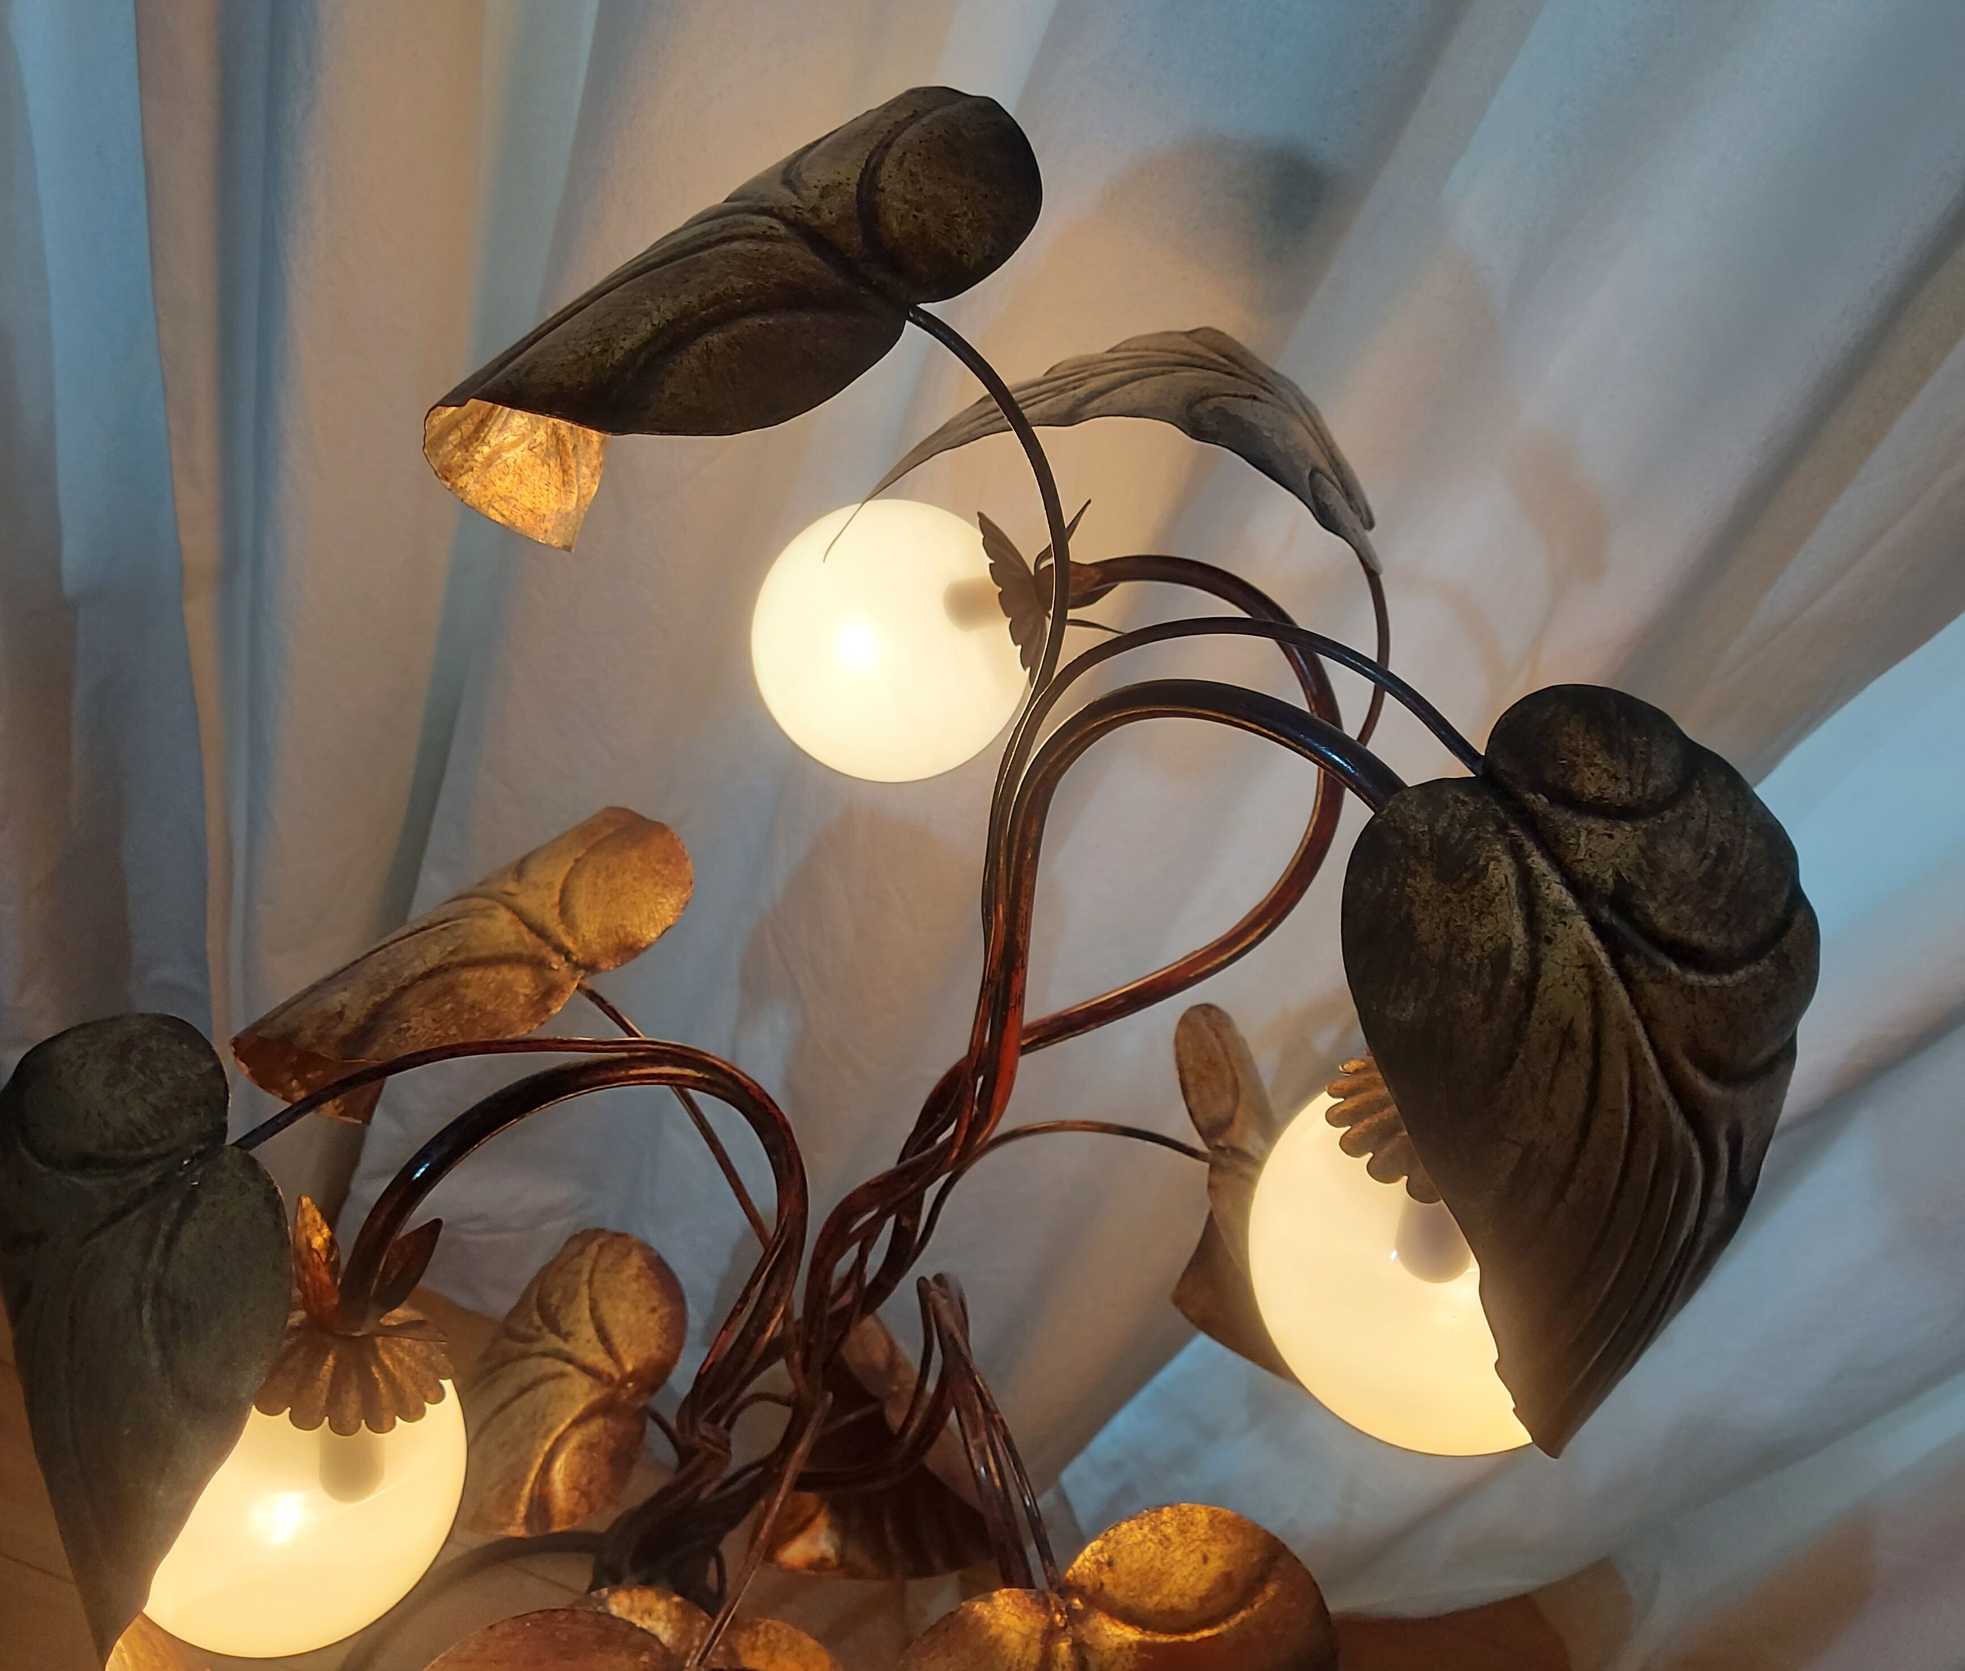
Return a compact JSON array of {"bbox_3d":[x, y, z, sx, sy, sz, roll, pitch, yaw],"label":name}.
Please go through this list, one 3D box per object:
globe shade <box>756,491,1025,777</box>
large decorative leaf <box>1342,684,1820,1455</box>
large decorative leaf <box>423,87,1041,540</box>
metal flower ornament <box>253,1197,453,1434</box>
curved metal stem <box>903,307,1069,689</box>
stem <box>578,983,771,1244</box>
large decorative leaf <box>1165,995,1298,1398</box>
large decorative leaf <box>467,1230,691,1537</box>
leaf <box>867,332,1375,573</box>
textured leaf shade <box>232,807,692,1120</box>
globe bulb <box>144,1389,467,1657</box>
[{"bbox_3d":[-0.042,-0.088,0.832,0.128,0.128,0.128,7,55,-10],"label":"globe shade"},{"bbox_3d":[0.181,0.071,0.548,0.128,0.225,0.077,-8,17,-19],"label":"large decorative leaf"},{"bbox_3d":[-0.088,-0.186,0.650,0.230,0.067,0.107,-32,38,-3],"label":"large decorative leaf"},{"bbox_3d":[-0.219,0.168,0.630,0.072,0.059,0.072,22,35,0],"label":"metal flower ornament"},{"bbox_3d":[0.000,-0.100,0.563,0.080,0.130,0.019,15,50,-6],"label":"curved metal stem"},{"bbox_3d":[-0.126,0.114,0.748,0.123,0.058,0.008,42,52,16],"label":"stem"},{"bbox_3d":[0.149,0.194,0.970,0.100,0.110,0.185,9,51,-11],"label":"large decorative leaf"},{"bbox_3d":[-0.229,0.287,0.950,0.125,0.105,0.155,15,50,-6],"label":"large decorative leaf"},{"bbox_3d":[0.060,-0.170,0.809,0.241,0.087,0.113,-1,21,-3],"label":"leaf"},{"bbox_3d":[-0.252,0.062,0.881,0.220,0.067,0.107,-29,38,-3],"label":"textured leaf shade"},{"bbox_3d":[-0.247,0.225,0.645,0.123,0.123,0.123,23,49,0],"label":"globe bulb"}]

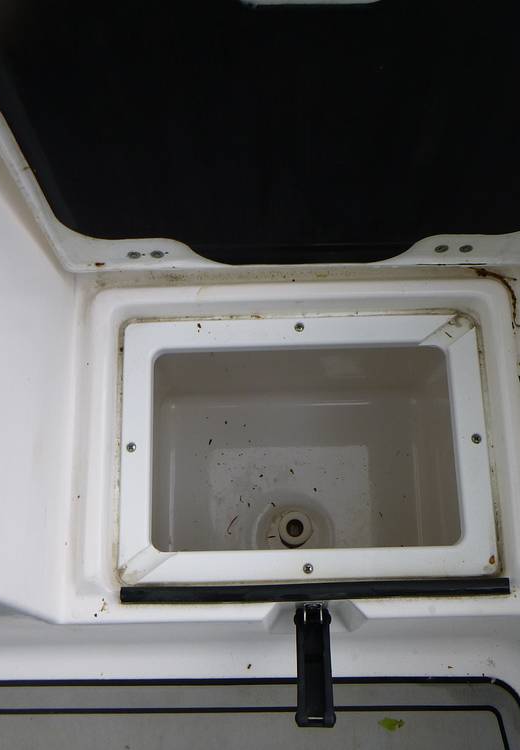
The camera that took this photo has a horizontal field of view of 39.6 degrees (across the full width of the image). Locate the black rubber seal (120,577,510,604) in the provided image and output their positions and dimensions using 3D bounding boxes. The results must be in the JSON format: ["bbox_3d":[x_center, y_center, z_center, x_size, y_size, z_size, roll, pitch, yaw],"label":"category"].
[{"bbox_3d":[0.048,0.189,0.633,0.341,0.011,0.013,-2,78,1],"label":"black rubber seal"}]

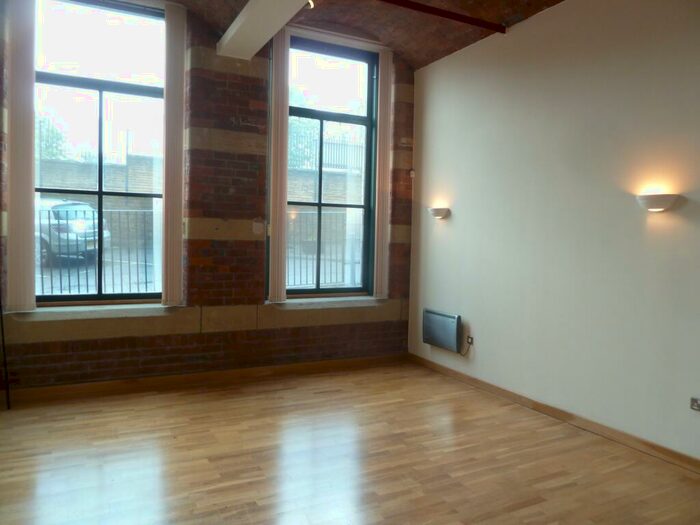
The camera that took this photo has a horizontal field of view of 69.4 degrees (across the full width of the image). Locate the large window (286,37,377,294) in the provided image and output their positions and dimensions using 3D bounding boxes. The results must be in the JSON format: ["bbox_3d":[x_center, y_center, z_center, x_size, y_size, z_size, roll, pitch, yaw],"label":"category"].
[{"bbox_3d":[-0.267,-1.136,6.311,1.419,3.107,0.150,0,2,-26],"label":"large window"}]

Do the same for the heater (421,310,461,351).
[{"bbox_3d":[1.048,0.784,5.845,0.085,0.400,0.654,0,2,-26],"label":"heater"}]

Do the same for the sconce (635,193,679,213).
[{"bbox_3d":[2.140,-0.420,3.569,0.132,0.124,0.308,0,2,-26],"label":"sconce"}]

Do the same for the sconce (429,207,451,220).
[{"bbox_3d":[1.013,-0.564,5.882,0.132,0.129,0.308,0,2,-26],"label":"sconce"}]

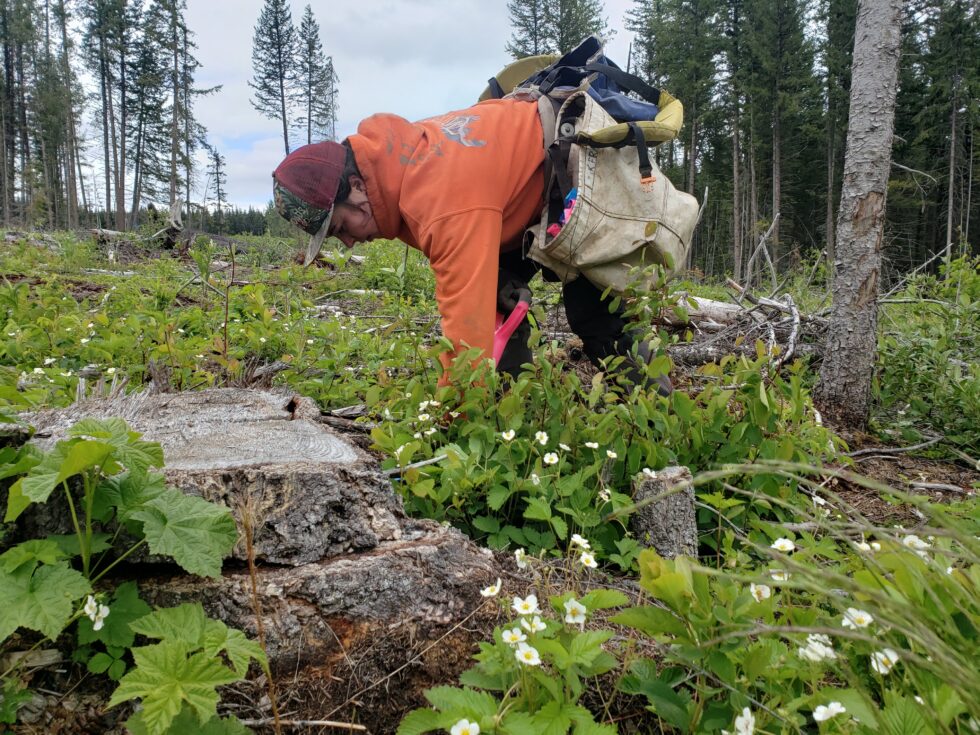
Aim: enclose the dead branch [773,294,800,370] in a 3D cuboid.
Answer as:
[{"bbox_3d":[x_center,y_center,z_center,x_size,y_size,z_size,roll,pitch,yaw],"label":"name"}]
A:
[{"bbox_3d":[1.047,-0.124,2.600,0.090,0.260,0.100,0,6,0],"label":"dead branch"}]

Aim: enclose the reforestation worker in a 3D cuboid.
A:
[{"bbox_3d":[0.040,-0.235,1.840,1.050,0.830,0.580,-3,7,-21],"label":"reforestation worker"}]

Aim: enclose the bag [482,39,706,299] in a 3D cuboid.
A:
[{"bbox_3d":[0.235,-0.500,1.870,0.460,0.600,0.500,-3,7,-21],"label":"bag"}]

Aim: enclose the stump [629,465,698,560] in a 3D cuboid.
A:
[{"bbox_3d":[0.279,0.234,1.170,0.100,0.150,0.100,0,6,0],"label":"stump"}]

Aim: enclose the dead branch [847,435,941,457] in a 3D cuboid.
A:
[{"bbox_3d":[0.943,0.185,1.710,0.280,0.030,0.050,-3,7,-20],"label":"dead branch"}]

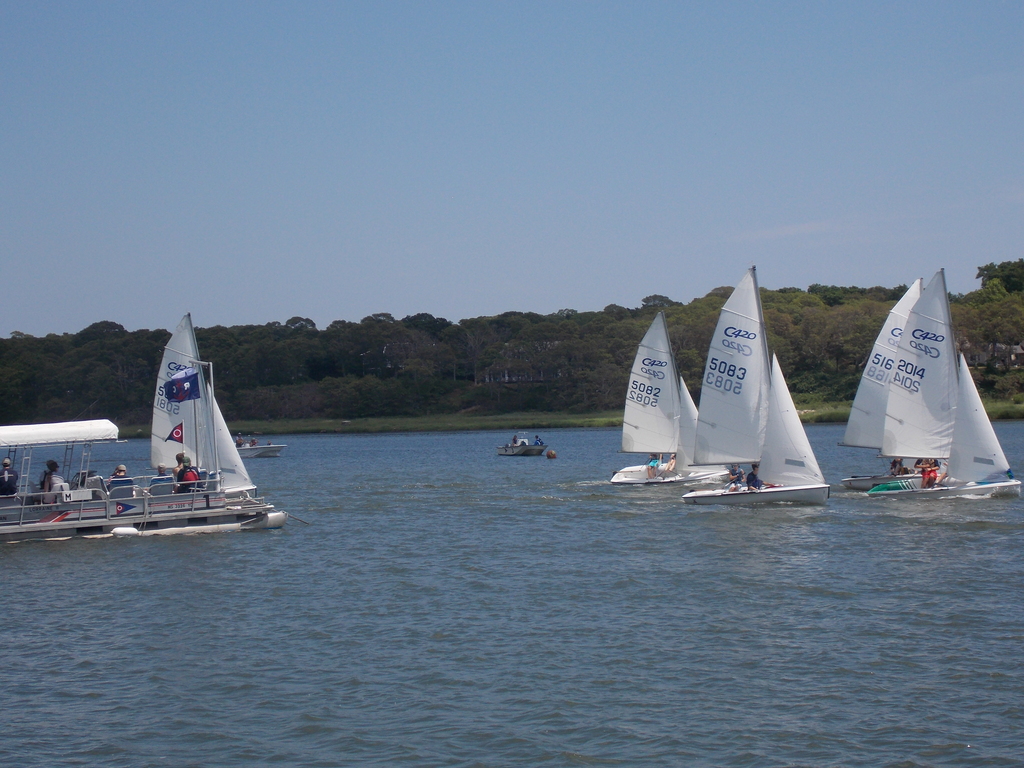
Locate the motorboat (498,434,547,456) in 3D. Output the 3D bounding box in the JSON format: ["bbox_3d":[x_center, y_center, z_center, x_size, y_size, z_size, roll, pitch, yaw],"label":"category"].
[{"bbox_3d":[0.834,4.256,159.950,4.400,1.570,1.840,-2,-1,44],"label":"motorboat"}]

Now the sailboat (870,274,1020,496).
[{"bbox_3d":[11.337,0.116,61.275,4.300,6.400,1.820,-1,8,33],"label":"sailboat"}]

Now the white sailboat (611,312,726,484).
[{"bbox_3d":[5.217,0.569,79.064,4.300,6.400,1.820,-1,14,25],"label":"white sailboat"}]

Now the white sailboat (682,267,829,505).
[{"bbox_3d":[6.231,0.151,60.336,4.300,6.400,1.820,-2,5,30],"label":"white sailboat"}]

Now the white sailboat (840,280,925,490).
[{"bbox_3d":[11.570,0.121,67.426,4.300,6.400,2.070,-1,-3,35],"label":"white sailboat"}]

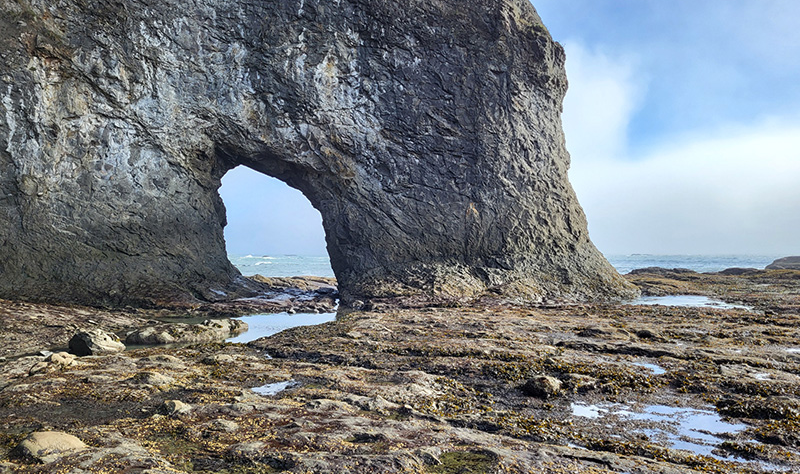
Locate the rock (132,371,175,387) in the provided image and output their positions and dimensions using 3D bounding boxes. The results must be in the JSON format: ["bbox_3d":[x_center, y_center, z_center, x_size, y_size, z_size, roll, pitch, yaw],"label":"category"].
[{"bbox_3d":[-3.106,1.796,7.579,0.490,0.176,0.367,0,-2,0],"label":"rock"}]

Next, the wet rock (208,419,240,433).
[{"bbox_3d":[-1.621,1.730,5.522,0.264,0.091,0.198,1,-2,-16],"label":"wet rock"}]

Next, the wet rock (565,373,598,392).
[{"bbox_3d":[2.190,1.742,7.255,0.393,0.176,0.295,-1,-2,17],"label":"wet rock"}]

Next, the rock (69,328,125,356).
[{"bbox_3d":[-5.050,1.732,10.006,0.832,0.370,0.707,1,-2,-27],"label":"rock"}]

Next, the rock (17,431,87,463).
[{"bbox_3d":[-2.743,1.662,4.754,0.496,0.209,0.337,0,-2,-10],"label":"rock"}]

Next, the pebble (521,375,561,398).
[{"bbox_3d":[1.667,1.762,7.087,0.478,0.235,0.373,0,-2,0],"label":"pebble"}]

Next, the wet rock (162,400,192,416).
[{"bbox_3d":[-2.309,1.769,6.239,0.289,0.147,0.231,0,-2,0],"label":"wet rock"}]

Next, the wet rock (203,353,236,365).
[{"bbox_3d":[-2.695,1.815,8.974,0.486,0.138,0.340,1,-2,-17],"label":"wet rock"}]

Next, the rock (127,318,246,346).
[{"bbox_3d":[-4.360,1.936,12.434,2.381,0.495,0.857,1,-2,-33],"label":"rock"}]

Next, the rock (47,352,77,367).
[{"bbox_3d":[-4.949,1.779,8.789,0.382,0.200,0.306,1,-2,-29],"label":"rock"}]

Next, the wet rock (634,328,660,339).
[{"bbox_3d":[4.830,1.871,11.729,0.469,0.202,0.329,-1,-2,22],"label":"wet rock"}]

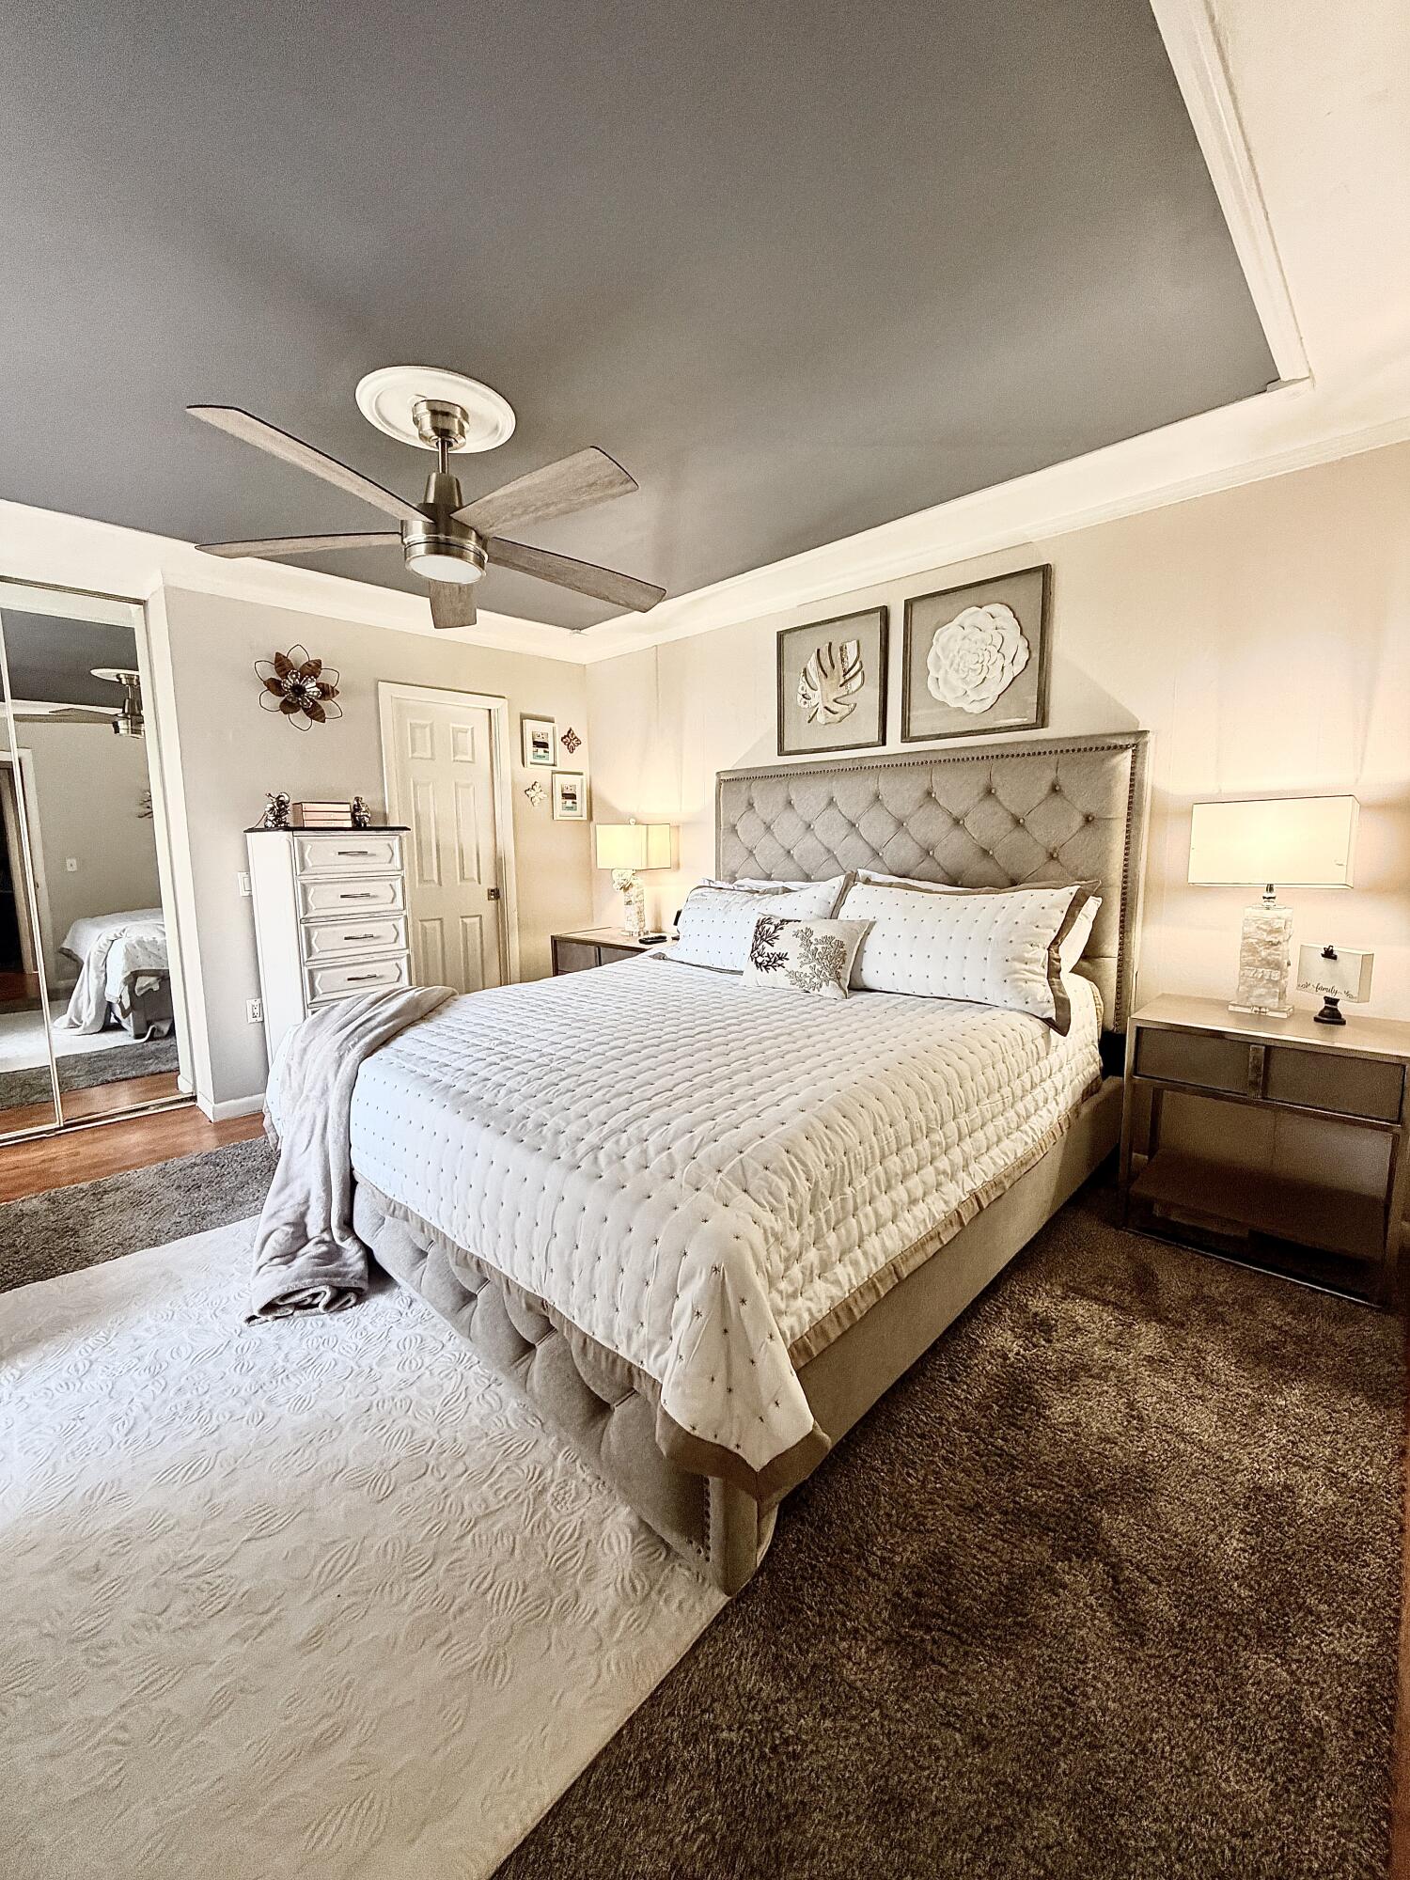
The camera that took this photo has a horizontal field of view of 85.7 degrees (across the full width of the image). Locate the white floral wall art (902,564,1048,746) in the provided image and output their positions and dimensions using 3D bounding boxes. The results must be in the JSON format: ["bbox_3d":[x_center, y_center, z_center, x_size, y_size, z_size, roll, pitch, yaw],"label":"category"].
[{"bbox_3d":[1.117,-1.161,3.169,0.615,0.610,0.036,6,11,42],"label":"white floral wall art"}]

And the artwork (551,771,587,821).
[{"bbox_3d":[-0.852,-0.913,4.840,0.035,0.295,0.255,6,11,42],"label":"artwork"}]

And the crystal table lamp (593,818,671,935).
[{"bbox_3d":[-0.420,-0.365,4.451,0.400,0.675,0.220,6,11,42],"label":"crystal table lamp"}]

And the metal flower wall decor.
[{"bbox_3d":[-1.923,-1.194,3.617,0.070,0.385,0.380,6,11,42],"label":"metal flower wall decor"}]

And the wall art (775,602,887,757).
[{"bbox_3d":[0.603,-1.214,3.642,0.610,0.610,0.036,6,11,42],"label":"wall art"}]

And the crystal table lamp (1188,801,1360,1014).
[{"bbox_3d":[1.728,-0.104,2.350,0.400,0.650,0.220,6,11,42],"label":"crystal table lamp"}]

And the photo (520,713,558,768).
[{"bbox_3d":[-0.994,-1.195,4.653,0.035,0.290,0.250,6,11,42],"label":"photo"}]

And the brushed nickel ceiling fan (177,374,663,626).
[{"bbox_3d":[-0.686,-1.223,2.046,1.280,0.410,1.280,6,11,42],"label":"brushed nickel ceiling fan"}]

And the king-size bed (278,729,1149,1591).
[{"bbox_3d":[0.070,0.088,2.716,2.063,1.598,2.372,6,11,42],"label":"king-size bed"}]

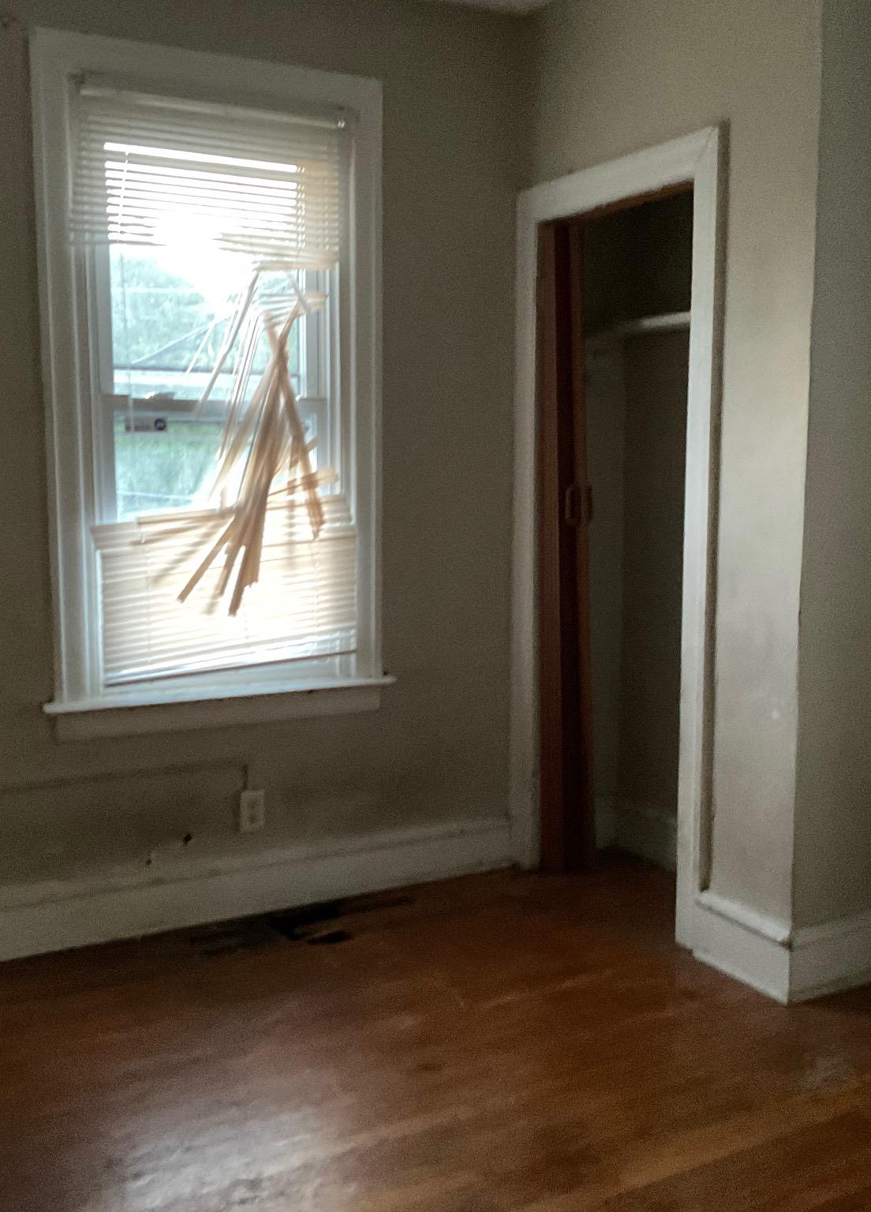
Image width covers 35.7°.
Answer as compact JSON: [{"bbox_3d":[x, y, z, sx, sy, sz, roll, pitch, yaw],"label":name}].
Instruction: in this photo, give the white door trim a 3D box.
[{"bbox_3d":[0.509,-0.168,3.867,0.080,2.122,0.952,-4,8,-28],"label":"white door trim"}]

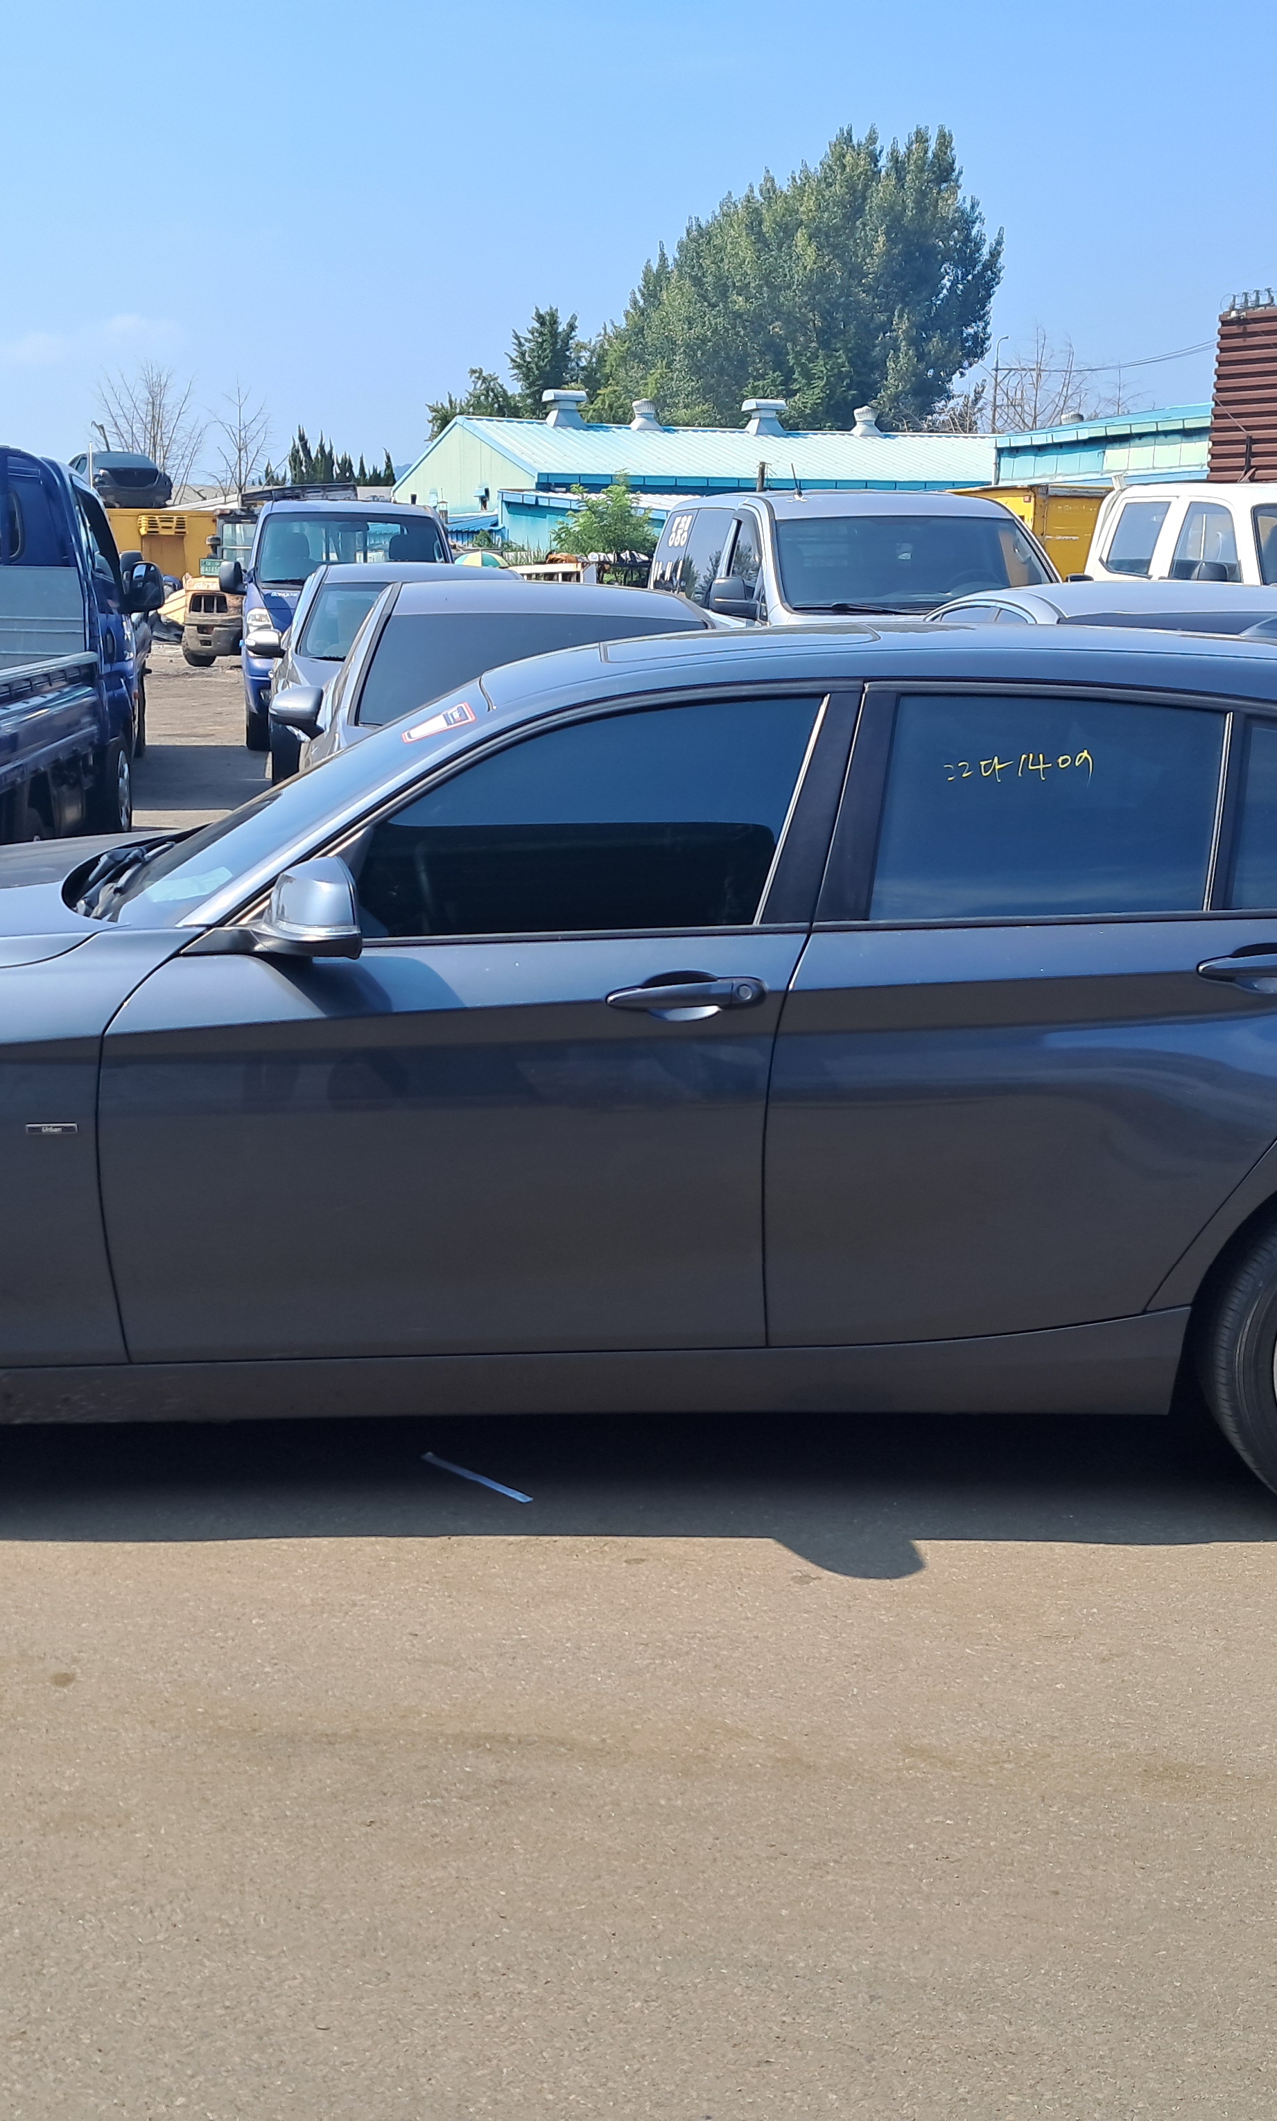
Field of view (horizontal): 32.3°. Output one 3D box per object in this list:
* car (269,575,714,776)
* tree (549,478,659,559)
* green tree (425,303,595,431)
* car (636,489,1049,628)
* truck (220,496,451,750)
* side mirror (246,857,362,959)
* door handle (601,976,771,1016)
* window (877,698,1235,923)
[{"bbox_3d":[-0.347,-1.160,8.662,1.820,1.450,4.600,-2,13,-7],"label":"car"},{"bbox_3d":[-0.710,-10.618,45.785,2.500,3.100,2.400,0,13,0],"label":"tree"},{"bbox_3d":[-4.720,-22.526,82.034,6.200,9.900,6.200,0,13,0],"label":"green tree"},{"bbox_3d":[1.446,-2.786,14.649,1.920,1.930,5.100,-2,13,-9],"label":"car"},{"bbox_3d":[-2.544,-3.864,19.510,1.760,1.980,5.040,-1,13,-8],"label":"truck"},{"bbox_3d":[-0.490,-0.233,3.290,0.165,0.150,0.220,0,13,-1],"label":"side mirror"},{"bbox_3d":[0.072,-0.099,3.359,0.248,0.062,0.055,0,13,-1],"label":"door handle"},{"bbox_3d":[0.643,-0.396,3.454,0.570,0.350,0.050,0,-7,-1],"label":"window"}]

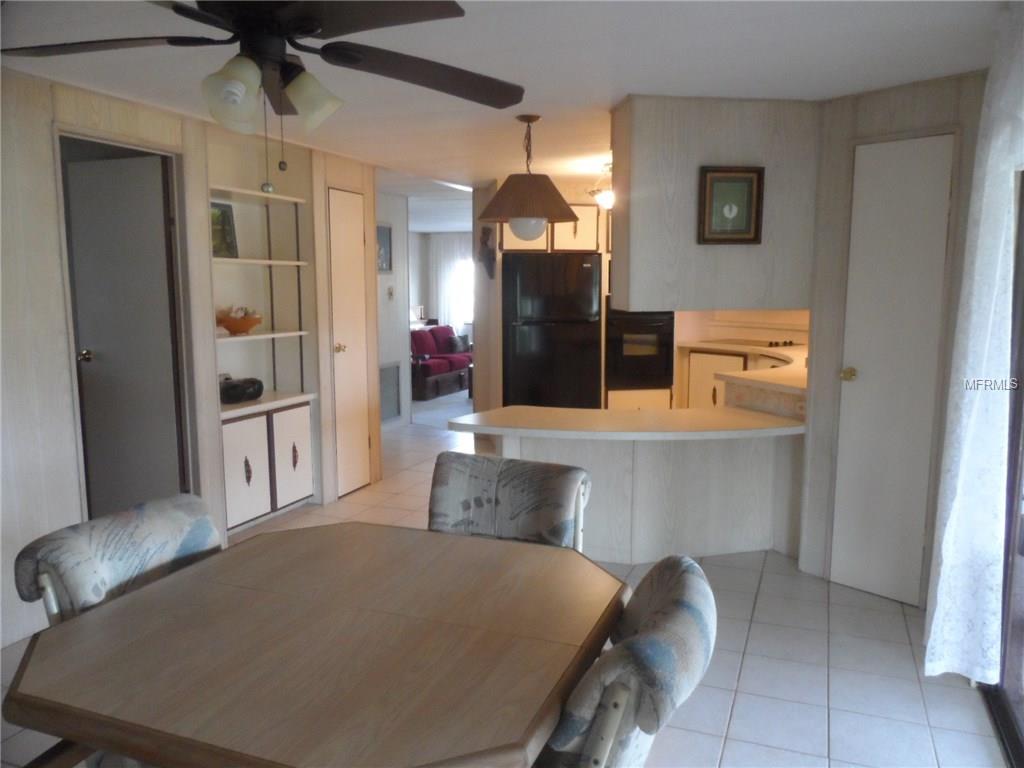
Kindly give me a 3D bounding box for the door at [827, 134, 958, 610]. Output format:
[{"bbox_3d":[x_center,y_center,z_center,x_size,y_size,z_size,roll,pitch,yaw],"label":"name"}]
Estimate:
[{"bbox_3d":[1.722,-0.035,3.232,0.393,2.062,0.045,7,11,44],"label":"door"}]

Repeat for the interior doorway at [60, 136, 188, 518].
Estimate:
[{"bbox_3d":[-2.004,-0.108,3.734,0.591,2.066,0.045,2,8,18],"label":"interior doorway"}]

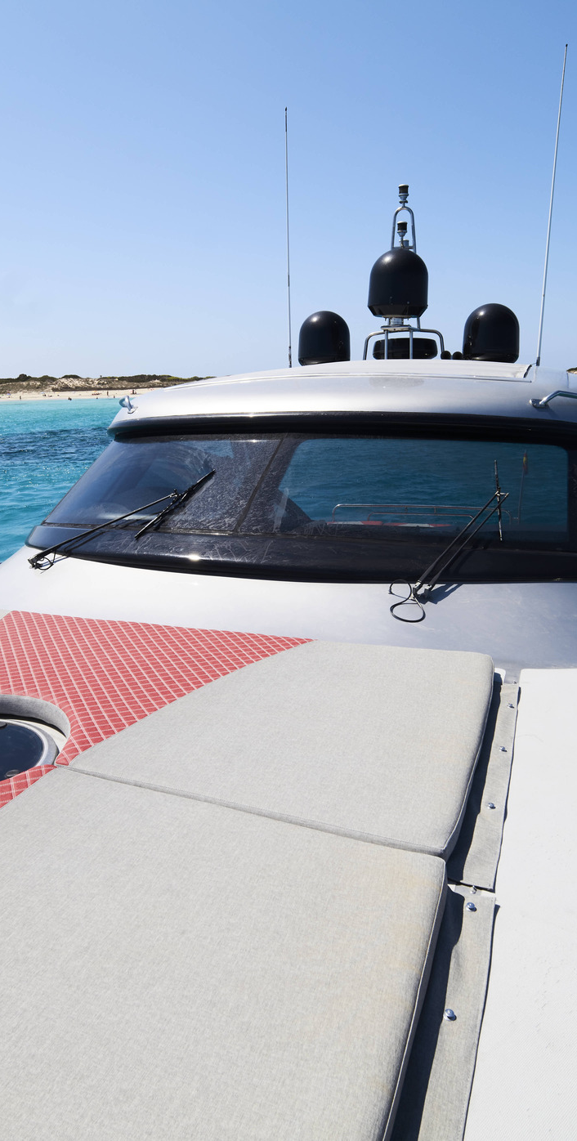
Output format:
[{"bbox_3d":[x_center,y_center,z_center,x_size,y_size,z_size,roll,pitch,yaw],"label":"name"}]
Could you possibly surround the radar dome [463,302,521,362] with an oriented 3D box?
[{"bbox_3d":[1.870,-2.174,6.976,0.510,0.512,0.510,4,14,19],"label":"radar dome"}]

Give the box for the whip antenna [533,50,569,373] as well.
[{"bbox_3d":[2.312,-3.143,6.662,0.030,2.570,0.030,6,15,19],"label":"whip antenna"}]

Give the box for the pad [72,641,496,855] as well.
[{"bbox_3d":[0.089,0.450,2.307,0.930,0.110,1.260,10,17,18],"label":"pad"}]

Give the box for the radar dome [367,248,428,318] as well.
[{"bbox_3d":[0.975,-2.559,6.776,0.537,0.566,0.537,4,14,19],"label":"radar dome"}]

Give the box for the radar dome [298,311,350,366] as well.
[{"bbox_3d":[0.351,-2.286,7.501,0.510,0.512,0.510,0,13,0],"label":"radar dome"}]

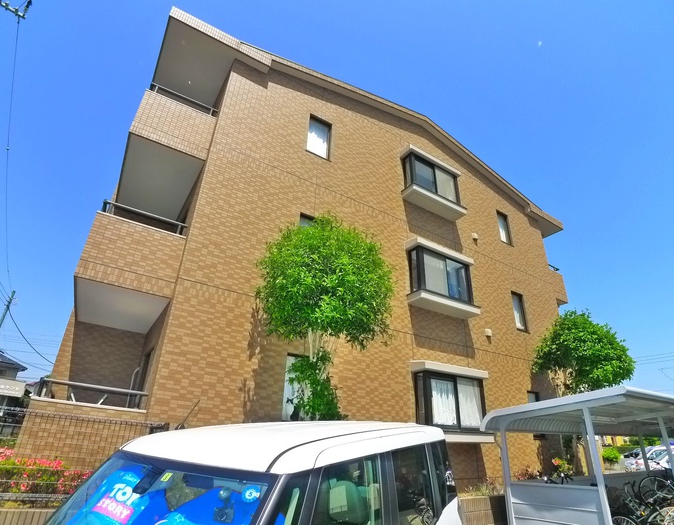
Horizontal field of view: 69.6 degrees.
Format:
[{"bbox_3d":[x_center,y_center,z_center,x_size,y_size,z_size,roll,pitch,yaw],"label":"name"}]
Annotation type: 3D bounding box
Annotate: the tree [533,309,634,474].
[{"bbox_3d":[5.241,2.694,10.442,2.350,3.900,2.200,18,-30,-27],"label":"tree"}]

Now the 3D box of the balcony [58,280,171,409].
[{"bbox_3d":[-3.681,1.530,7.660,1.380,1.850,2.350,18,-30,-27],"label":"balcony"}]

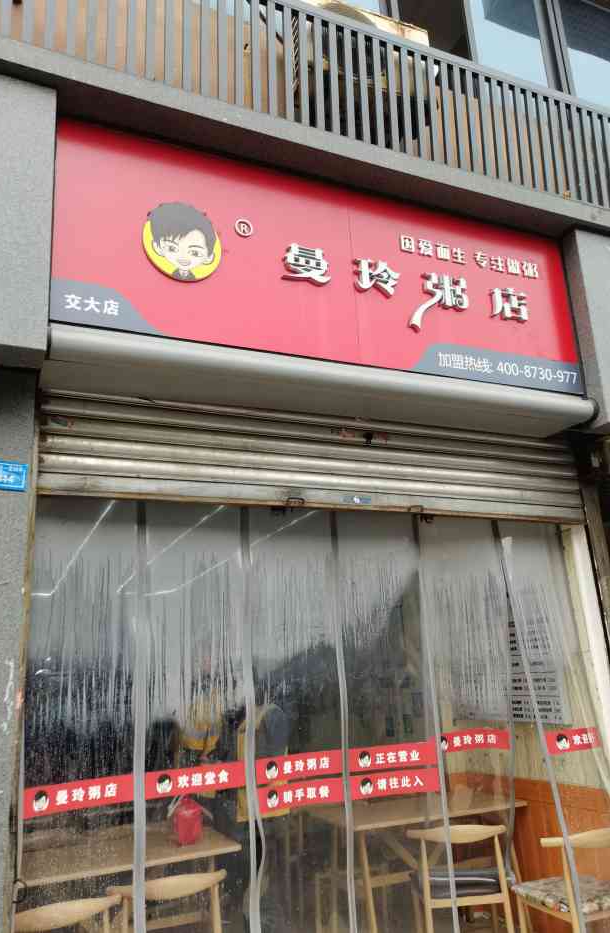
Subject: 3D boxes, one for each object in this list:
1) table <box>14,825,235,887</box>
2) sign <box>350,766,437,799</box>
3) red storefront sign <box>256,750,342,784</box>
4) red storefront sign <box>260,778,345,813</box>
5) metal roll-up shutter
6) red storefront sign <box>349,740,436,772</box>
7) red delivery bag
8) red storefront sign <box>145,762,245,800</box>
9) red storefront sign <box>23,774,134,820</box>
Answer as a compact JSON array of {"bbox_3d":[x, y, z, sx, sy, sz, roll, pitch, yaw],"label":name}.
[{"bbox_3d":[-0.947,2.213,3.240,1.170,0.750,0.670,4,-18,-23],"label":"table"},{"bbox_3d":[0.423,1.459,3.221,0.464,0.101,0.010,4,-18,-23],"label":"sign"},{"bbox_3d":[-0.021,1.314,3.070,0.405,0.098,0.010,4,-18,-23],"label":"red storefront sign"},{"bbox_3d":[-0.010,1.427,3.038,0.399,0.101,0.010,4,-18,-23],"label":"red storefront sign"},{"bbox_3d":[0.224,0.008,3.510,2.925,0.460,0.060,4,-18,-23],"label":"metal roll-up shutter"},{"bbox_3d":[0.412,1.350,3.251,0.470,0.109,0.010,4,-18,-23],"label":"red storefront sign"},{"bbox_3d":[-0.582,1.769,3.498,0.145,0.200,0.130,4,-18,-23],"label":"red delivery bag"},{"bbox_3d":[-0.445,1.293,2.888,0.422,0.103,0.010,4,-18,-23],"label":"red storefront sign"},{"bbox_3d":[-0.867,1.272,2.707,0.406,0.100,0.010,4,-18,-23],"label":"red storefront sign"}]

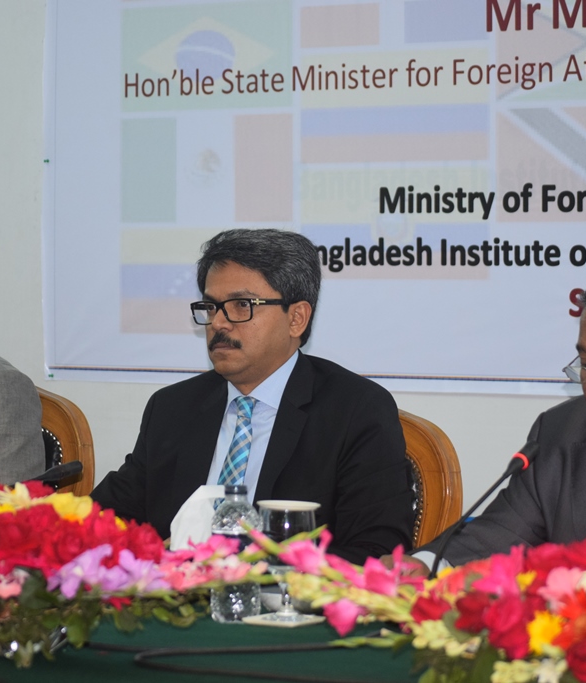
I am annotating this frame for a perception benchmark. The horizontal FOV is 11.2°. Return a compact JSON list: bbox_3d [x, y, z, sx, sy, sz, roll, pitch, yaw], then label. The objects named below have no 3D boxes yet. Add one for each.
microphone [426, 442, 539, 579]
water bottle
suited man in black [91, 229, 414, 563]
[{"bbox_3d":[0.262,0.267,4.110,0.080,0.240,0.280,1,1,33],"label":"microphone"},{"bbox_3d":[-0.079,0.292,4.120,0.069,0.187,0.069,0,1,0],"label":"water bottle"},{"bbox_3d":[-0.145,0.470,4.680,0.570,1.300,0.780,1,1,32],"label":"suited man in black"}]

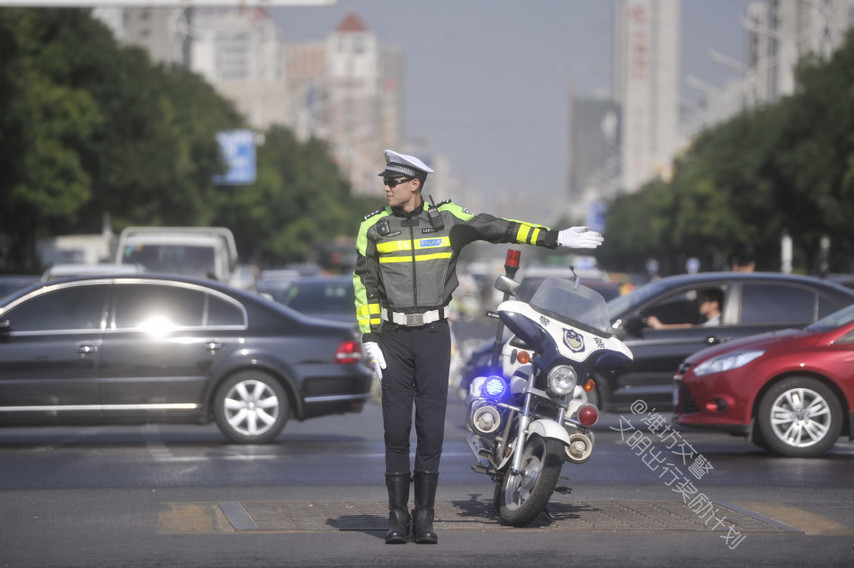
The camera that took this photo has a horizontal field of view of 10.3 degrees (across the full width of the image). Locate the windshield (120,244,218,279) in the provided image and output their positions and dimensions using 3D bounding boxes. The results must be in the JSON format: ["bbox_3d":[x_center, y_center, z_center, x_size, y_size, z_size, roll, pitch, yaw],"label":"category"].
[{"bbox_3d":[-3.980,-0.250,73.000,1.500,0.680,0.300,0,0,1],"label":"windshield"}]

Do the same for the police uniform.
[{"bbox_3d":[0.167,0.308,23.000,1.050,1.900,0.380,0,0,5],"label":"police uniform"}]

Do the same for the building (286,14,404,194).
[{"bbox_3d":[-22.300,-34.400,1300.000,32.000,78.000,30.000,0,0,0],"label":"building"}]

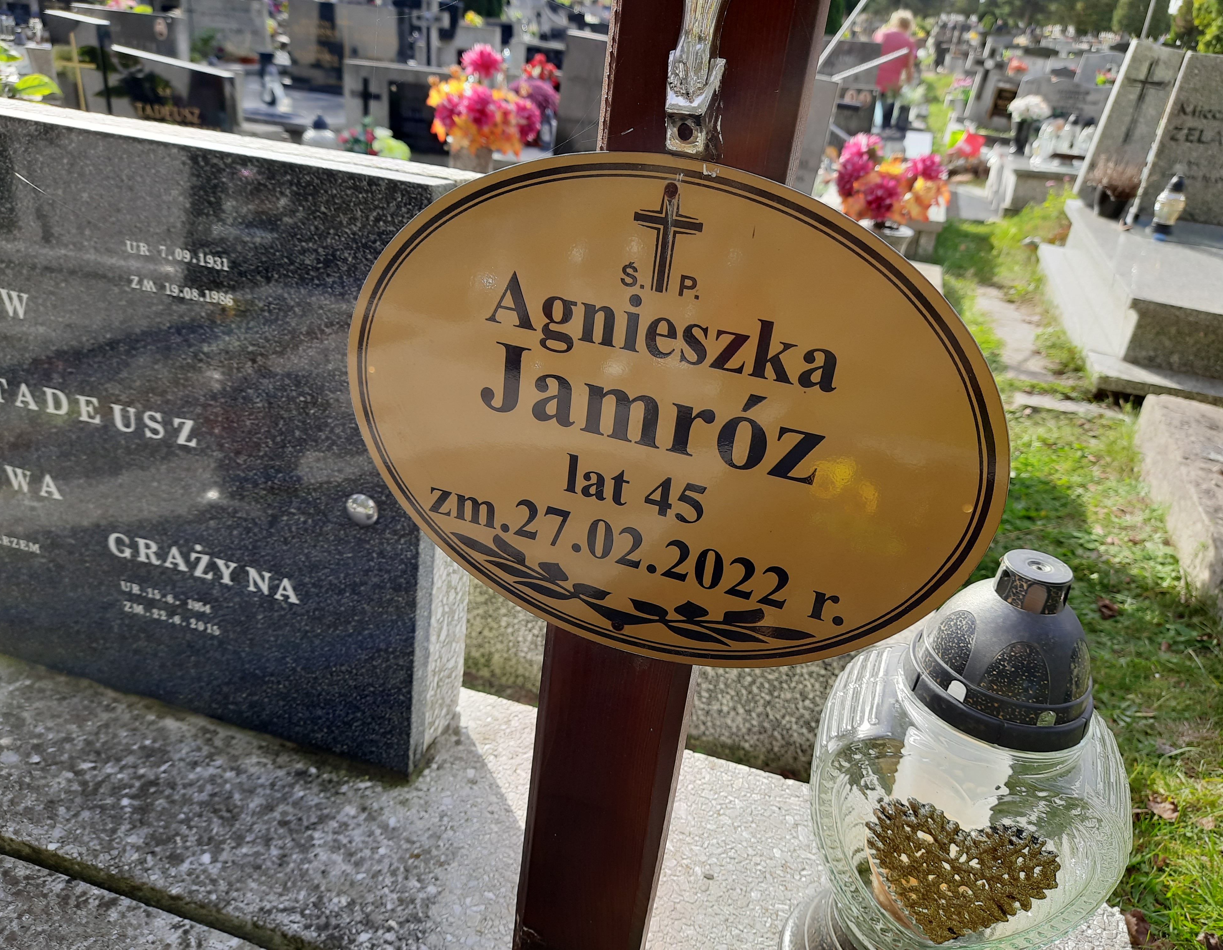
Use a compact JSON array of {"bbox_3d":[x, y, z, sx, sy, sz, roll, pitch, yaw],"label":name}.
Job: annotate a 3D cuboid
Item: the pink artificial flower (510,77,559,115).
[{"bbox_3d":[-0.253,-1.243,3.000,0.155,0.130,0.140,3,28,-6],"label":"pink artificial flower"}]

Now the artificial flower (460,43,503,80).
[{"bbox_3d":[-0.400,-1.275,2.820,0.128,0.110,0.105,2,28,-9],"label":"artificial flower"}]

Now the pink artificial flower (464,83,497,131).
[{"bbox_3d":[-0.396,-1.105,2.750,0.115,0.135,0.095,2,28,-9],"label":"pink artificial flower"}]

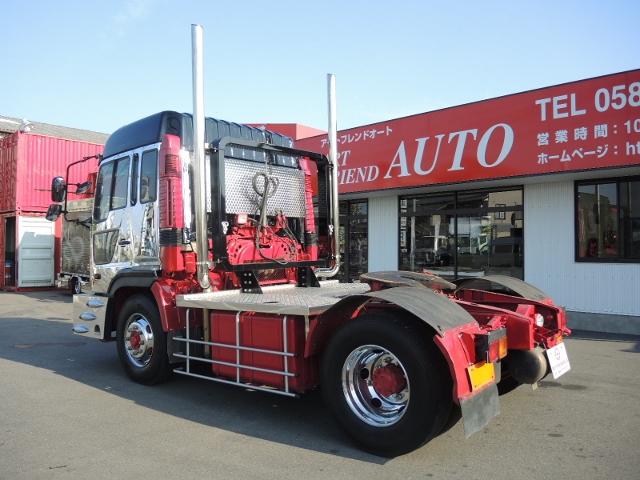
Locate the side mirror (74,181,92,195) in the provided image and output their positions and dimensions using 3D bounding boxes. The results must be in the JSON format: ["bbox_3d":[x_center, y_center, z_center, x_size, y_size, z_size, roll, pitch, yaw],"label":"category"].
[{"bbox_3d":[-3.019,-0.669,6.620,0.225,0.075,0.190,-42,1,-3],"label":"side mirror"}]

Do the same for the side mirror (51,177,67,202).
[{"bbox_3d":[-3.225,-0.624,6.400,0.085,0.330,0.190,-1,-1,12],"label":"side mirror"}]

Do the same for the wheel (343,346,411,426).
[{"bbox_3d":[0.472,1.104,3.992,0.600,0.600,0.210,-2,-2,37],"label":"wheel"}]

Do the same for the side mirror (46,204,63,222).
[{"bbox_3d":[-3.282,-0.330,6.400,0.075,0.200,0.175,20,3,12],"label":"side mirror"}]

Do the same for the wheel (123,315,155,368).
[{"bbox_3d":[-2.033,1.146,5.926,0.600,0.600,0.220,-2,-2,37],"label":"wheel"}]

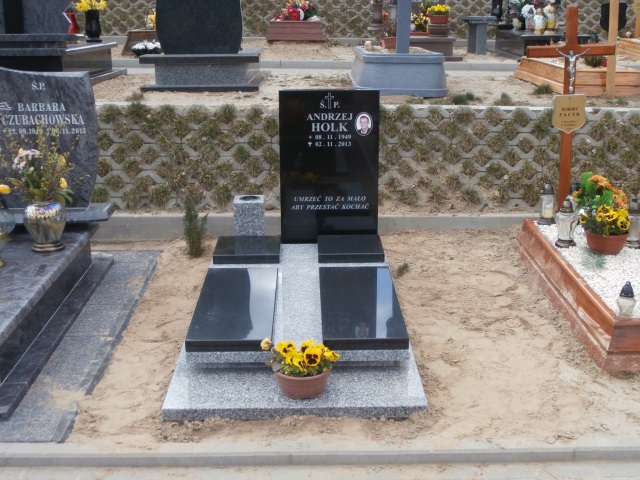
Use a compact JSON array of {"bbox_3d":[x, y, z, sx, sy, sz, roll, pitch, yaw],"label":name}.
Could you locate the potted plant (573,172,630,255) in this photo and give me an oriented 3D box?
[{"bbox_3d":[1.511,-0.149,4.671,0.310,0.430,0.290,-1,17,-1],"label":"potted plant"}]

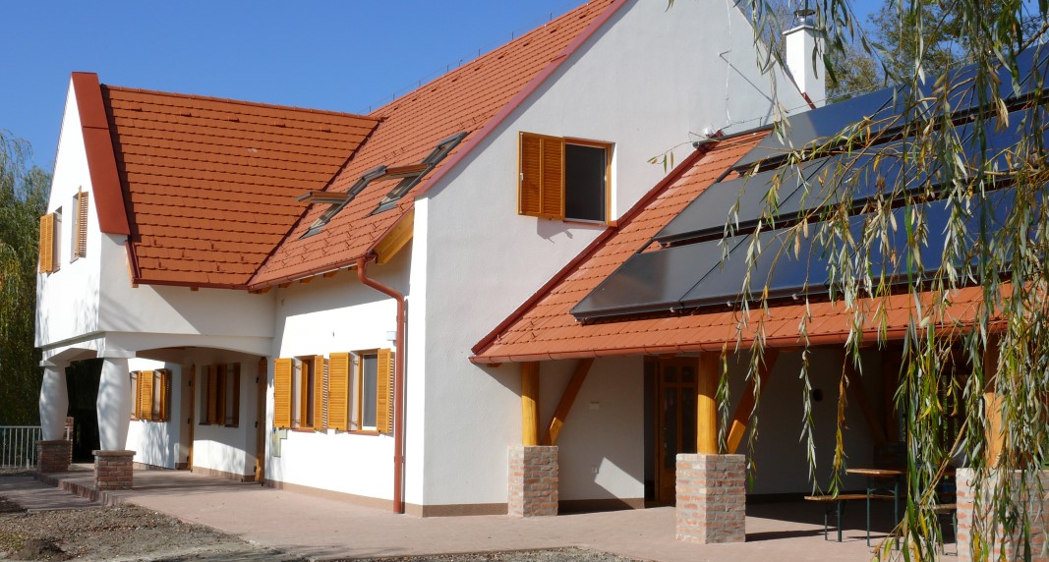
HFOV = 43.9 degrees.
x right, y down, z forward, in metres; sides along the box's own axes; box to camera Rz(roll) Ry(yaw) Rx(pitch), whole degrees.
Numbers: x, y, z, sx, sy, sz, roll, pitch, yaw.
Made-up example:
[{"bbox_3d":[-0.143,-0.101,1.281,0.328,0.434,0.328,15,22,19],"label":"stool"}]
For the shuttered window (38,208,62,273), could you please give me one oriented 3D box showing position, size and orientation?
[{"bbox_3d":[-9.220,-0.745,25.359,0.200,1.200,1.430,4,-7,-28],"label":"shuttered window"}]

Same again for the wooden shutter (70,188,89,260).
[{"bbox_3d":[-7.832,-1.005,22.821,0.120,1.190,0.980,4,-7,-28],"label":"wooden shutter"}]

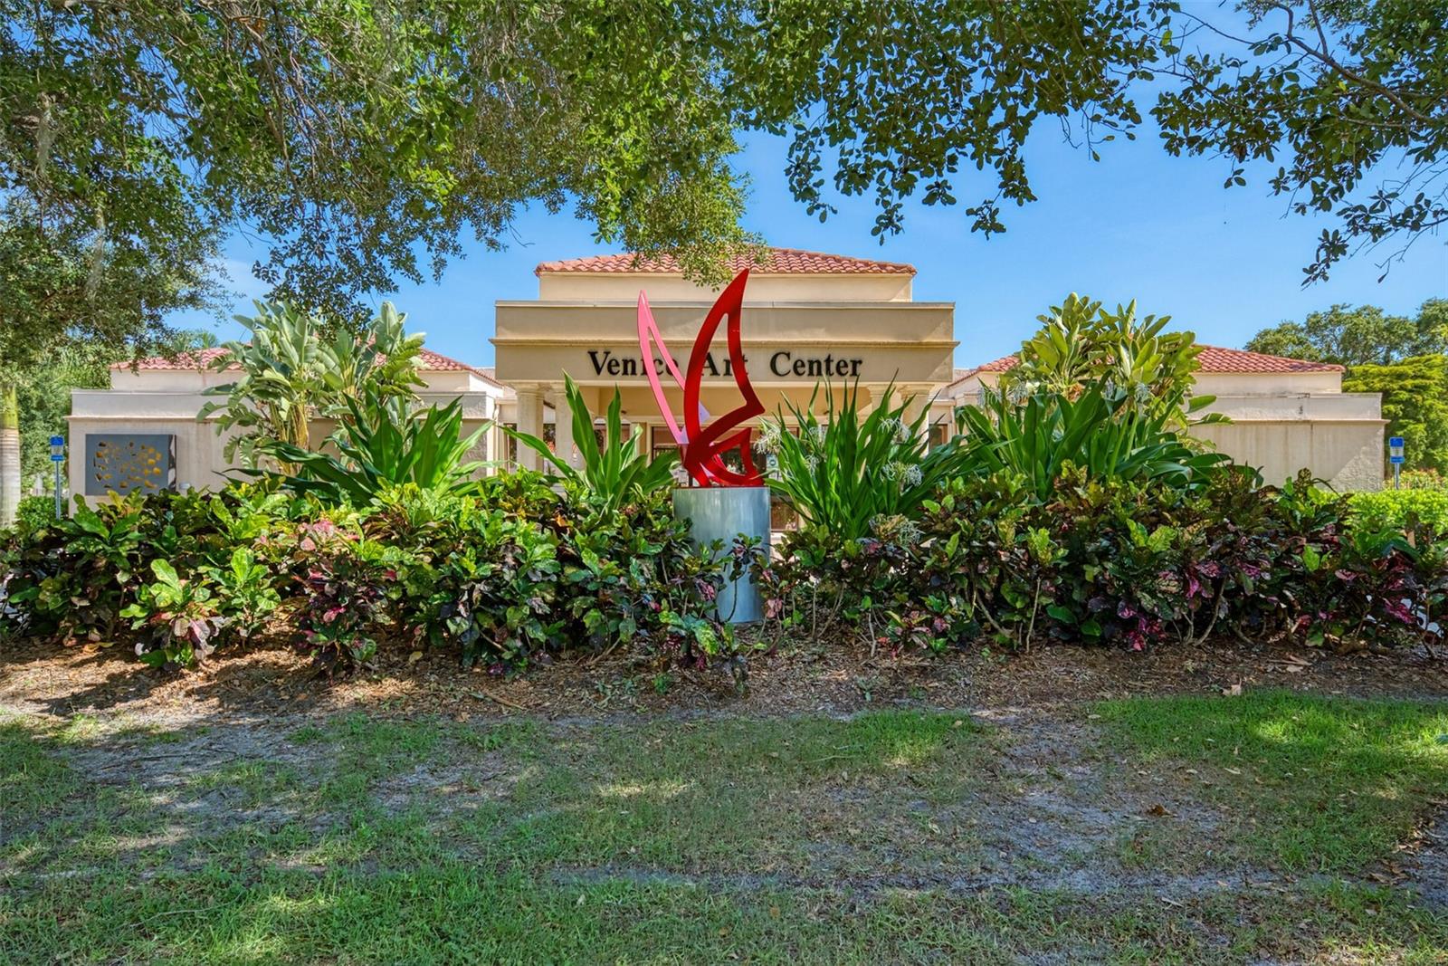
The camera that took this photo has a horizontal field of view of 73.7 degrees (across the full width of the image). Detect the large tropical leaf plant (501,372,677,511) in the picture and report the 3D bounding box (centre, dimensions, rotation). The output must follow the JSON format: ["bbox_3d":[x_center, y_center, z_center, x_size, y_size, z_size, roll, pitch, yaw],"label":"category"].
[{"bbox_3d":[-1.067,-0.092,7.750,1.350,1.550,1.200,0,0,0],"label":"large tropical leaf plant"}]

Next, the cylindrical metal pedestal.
[{"bbox_3d":[-0.018,0.532,7.550,0.770,1.020,0.770,0,0,0],"label":"cylindrical metal pedestal"}]

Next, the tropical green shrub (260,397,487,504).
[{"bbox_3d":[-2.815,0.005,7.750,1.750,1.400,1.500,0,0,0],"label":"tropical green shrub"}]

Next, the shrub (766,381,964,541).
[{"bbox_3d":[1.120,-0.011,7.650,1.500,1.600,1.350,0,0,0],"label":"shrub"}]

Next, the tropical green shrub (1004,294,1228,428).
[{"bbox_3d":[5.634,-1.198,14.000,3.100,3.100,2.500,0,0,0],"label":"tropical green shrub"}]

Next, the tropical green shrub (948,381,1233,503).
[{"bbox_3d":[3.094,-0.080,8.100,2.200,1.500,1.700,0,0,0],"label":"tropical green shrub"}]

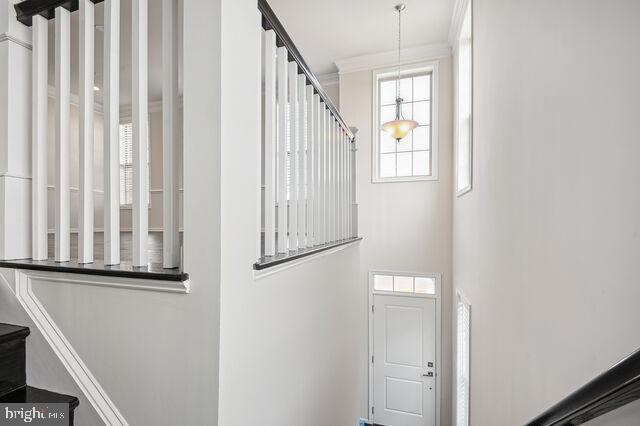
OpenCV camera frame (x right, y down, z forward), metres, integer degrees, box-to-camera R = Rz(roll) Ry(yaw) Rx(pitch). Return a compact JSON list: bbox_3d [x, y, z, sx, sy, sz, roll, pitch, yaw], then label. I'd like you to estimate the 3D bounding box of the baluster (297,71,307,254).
[{"bbox_3d":[-0.089,-0.268,1.493,0.031,0.910,0.031,0,-1,18],"label":"baluster"}]

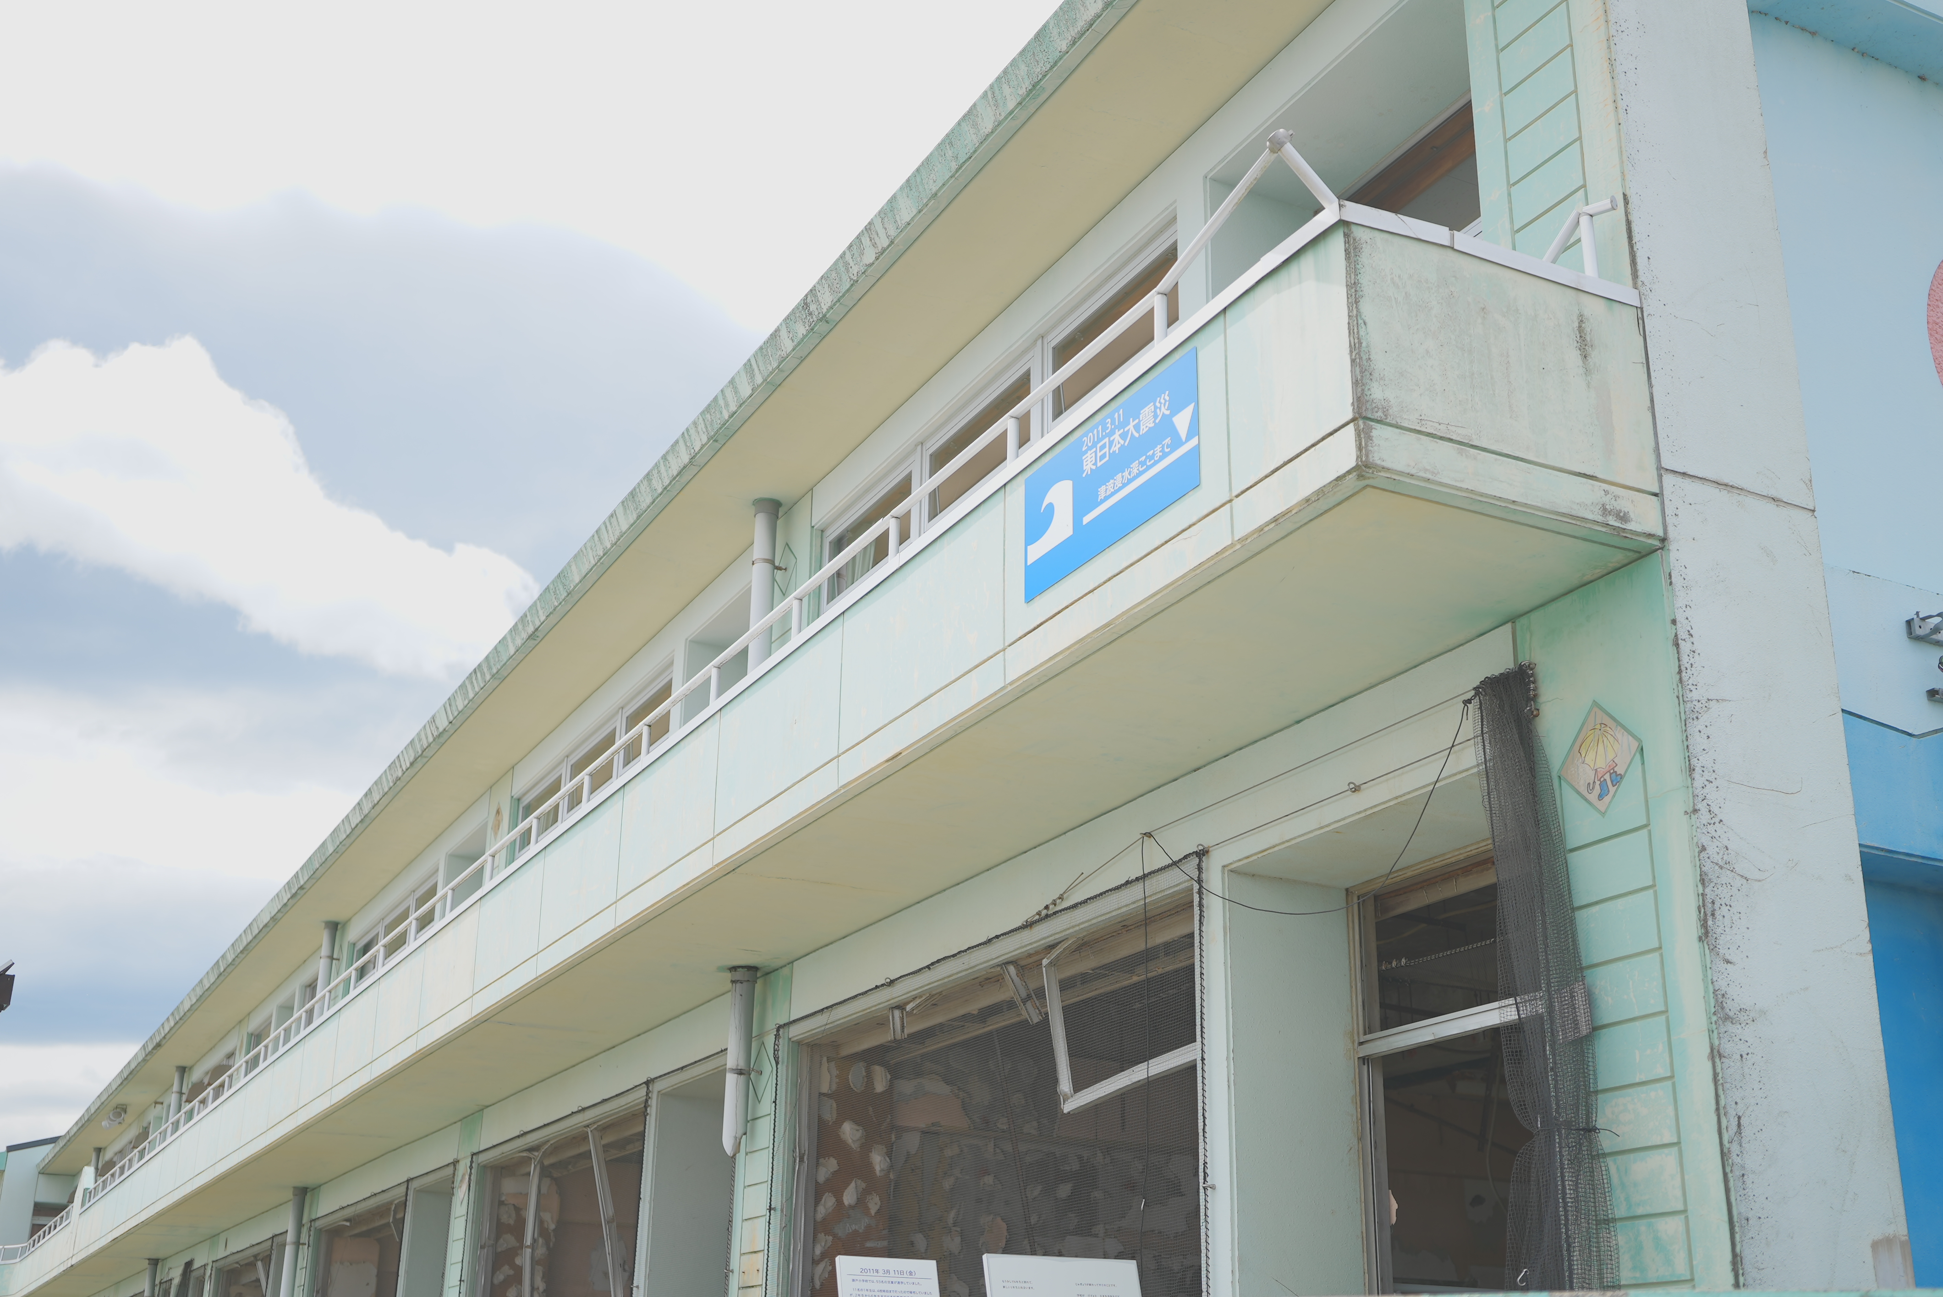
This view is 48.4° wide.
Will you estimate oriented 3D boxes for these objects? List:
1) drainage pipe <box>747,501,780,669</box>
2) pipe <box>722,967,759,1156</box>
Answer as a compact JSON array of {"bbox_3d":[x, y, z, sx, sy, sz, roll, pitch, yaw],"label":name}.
[{"bbox_3d":[-1.546,0.473,15.585,0.175,3.333,0.175,11,-23,-25],"label":"drainage pipe"},{"bbox_3d":[-1.584,2.816,14.709,0.175,1.276,0.175,11,-23,-25],"label":"pipe"}]

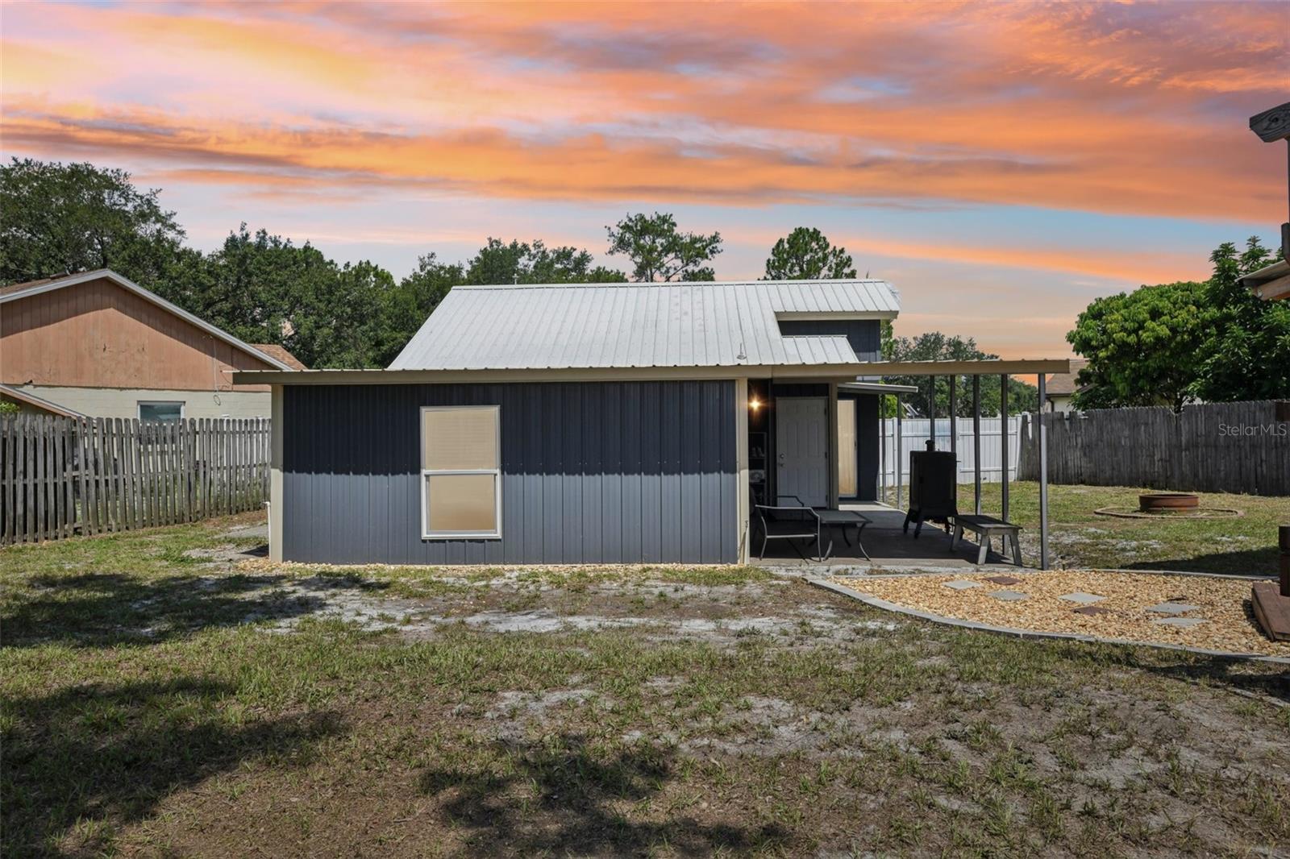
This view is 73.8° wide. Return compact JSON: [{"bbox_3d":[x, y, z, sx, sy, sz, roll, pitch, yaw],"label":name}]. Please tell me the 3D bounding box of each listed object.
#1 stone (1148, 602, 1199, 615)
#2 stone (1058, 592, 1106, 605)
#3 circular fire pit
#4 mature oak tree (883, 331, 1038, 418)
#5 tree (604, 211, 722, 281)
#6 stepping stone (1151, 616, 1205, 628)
[{"bbox_3d":[4.466,1.534,7.270,0.305,0.040,0.305,-1,0,-29],"label":"stone"},{"bbox_3d":[3.953,1.546,7.760,0.305,0.040,0.305,-1,0,-29],"label":"stone"},{"bbox_3d":[8.663,1.232,14.200,0.970,0.250,0.970,-1,0,0],"label":"circular fire pit"},{"bbox_3d":[20.431,-2.562,55.996,10.500,7.740,9.500,-1,0,0],"label":"mature oak tree"},{"bbox_3d":[1.216,-5.816,51.993,7.300,14.710,7.000,-1,0,0],"label":"tree"},{"bbox_3d":[4.219,1.543,6.790,0.305,0.040,0.305,-1,0,-29],"label":"stepping stone"}]

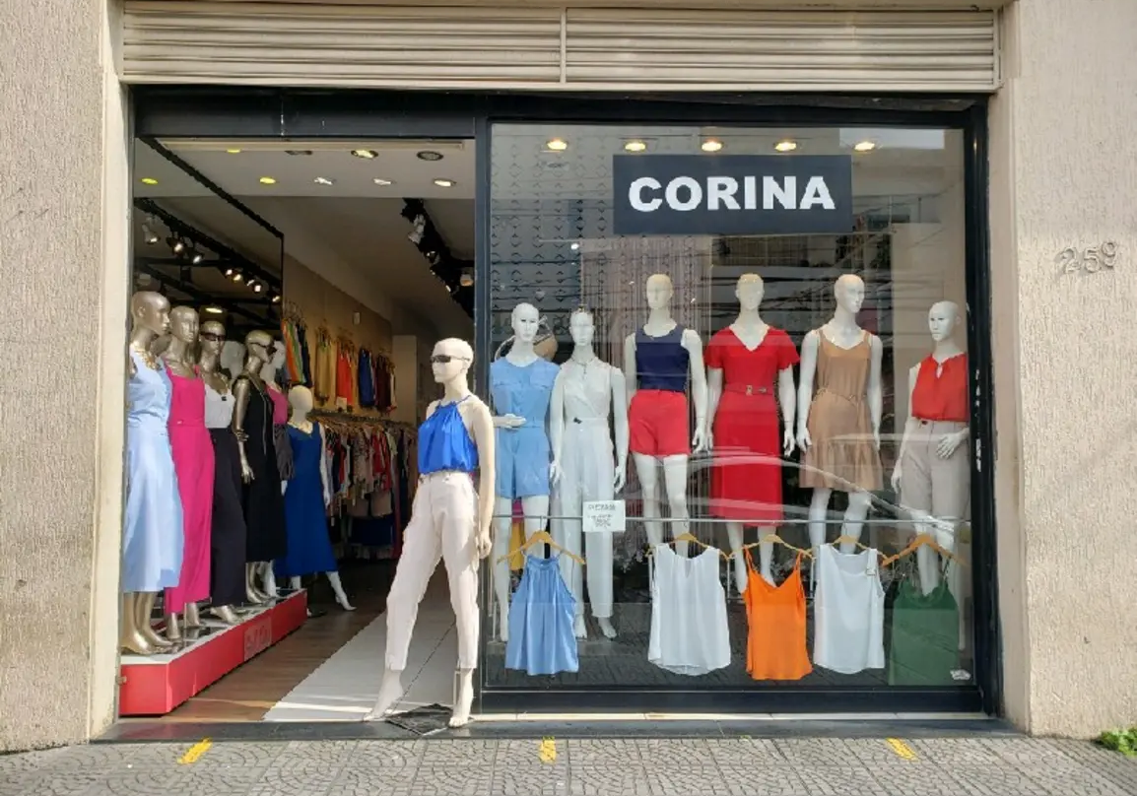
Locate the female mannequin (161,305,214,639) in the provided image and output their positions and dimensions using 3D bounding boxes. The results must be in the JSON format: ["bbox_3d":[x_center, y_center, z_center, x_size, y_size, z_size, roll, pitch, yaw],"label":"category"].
[{"bbox_3d":[-2.083,0.389,4.719,0.310,1.808,0.380,-2,-4,44],"label":"female mannequin"}]

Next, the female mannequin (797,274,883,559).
[{"bbox_3d":[1.537,0.189,4.817,0.460,1.800,0.340,0,-3,0],"label":"female mannequin"}]

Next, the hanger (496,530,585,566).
[{"bbox_3d":[-0.139,0.741,4.211,0.445,0.190,0.035,0,-2,-1],"label":"hanger"}]

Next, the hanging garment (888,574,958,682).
[{"bbox_3d":[1.738,1.138,4.181,0.359,0.586,0.090,0,-3,-1],"label":"hanging garment"}]

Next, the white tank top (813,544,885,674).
[{"bbox_3d":[1.389,1.043,4.233,0.370,0.650,0.080,0,-3,2],"label":"white tank top"}]

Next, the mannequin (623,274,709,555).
[{"bbox_3d":[0.553,0.190,4.816,0.450,1.800,0.340,-1,-3,16],"label":"mannequin"}]

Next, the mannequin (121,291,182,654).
[{"bbox_3d":[-2.153,0.372,4.387,0.330,1.800,0.400,-1,-3,27],"label":"mannequin"}]

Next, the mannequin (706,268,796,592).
[{"bbox_3d":[1.037,0.190,4.816,0.490,1.800,0.340,-1,-3,9],"label":"mannequin"}]

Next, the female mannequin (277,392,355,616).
[{"bbox_3d":[-1.982,0.787,6.649,0.540,1.770,0.440,2,-4,-36],"label":"female mannequin"}]

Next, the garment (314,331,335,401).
[{"bbox_3d":[-2.200,-0.279,7.675,0.120,0.655,0.380,0,-3,4],"label":"garment"}]

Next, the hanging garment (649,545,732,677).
[{"bbox_3d":[0.603,1.052,4.233,0.410,0.650,0.080,0,-3,3],"label":"hanging garment"}]

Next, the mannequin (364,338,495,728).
[{"bbox_3d":[-0.606,0.604,3.972,0.530,1.785,0.420,-2,-3,37],"label":"mannequin"}]

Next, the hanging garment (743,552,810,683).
[{"bbox_3d":[1.030,1.066,4.210,0.350,0.660,0.080,0,-2,-1],"label":"hanging garment"}]

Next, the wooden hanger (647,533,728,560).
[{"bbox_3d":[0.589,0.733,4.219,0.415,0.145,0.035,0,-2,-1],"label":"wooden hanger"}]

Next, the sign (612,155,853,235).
[{"bbox_3d":[0.804,-0.993,4.175,1.174,0.388,0.030,0,-3,-1],"label":"sign"}]

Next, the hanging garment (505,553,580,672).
[{"bbox_3d":[-0.127,1.054,4.154,0.364,0.583,0.090,0,-3,-1],"label":"hanging garment"}]

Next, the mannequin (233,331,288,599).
[{"bbox_3d":[-2.080,0.452,5.715,0.320,1.790,0.400,-1,-3,29],"label":"mannequin"}]

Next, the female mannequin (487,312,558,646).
[{"bbox_3d":[-0.243,0.385,4.606,0.430,1.796,0.310,0,-3,9],"label":"female mannequin"}]

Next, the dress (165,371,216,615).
[{"bbox_3d":[-2.105,0.509,4.722,0.270,1.350,0.340,-1,-3,34],"label":"dress"}]

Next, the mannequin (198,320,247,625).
[{"bbox_3d":[-2.186,0.426,5.345,0.440,1.830,0.370,2,-4,-42],"label":"mannequin"}]

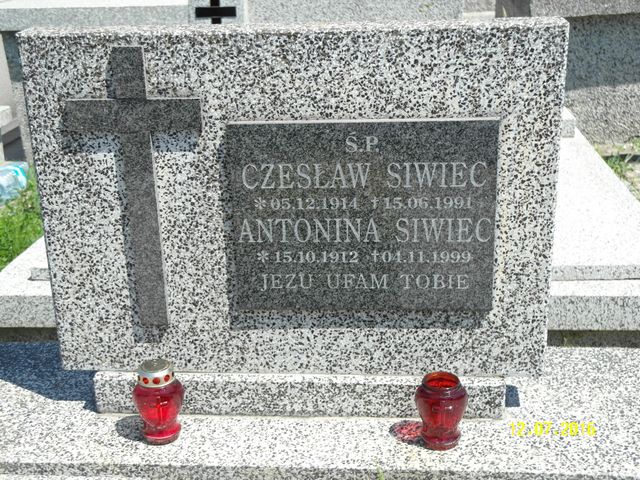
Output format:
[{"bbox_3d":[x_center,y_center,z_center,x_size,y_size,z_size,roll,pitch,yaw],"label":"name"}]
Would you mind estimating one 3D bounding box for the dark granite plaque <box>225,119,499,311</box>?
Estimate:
[{"bbox_3d":[0.067,-0.034,1.389,0.400,0.299,0.020,0,20,5],"label":"dark granite plaque"}]

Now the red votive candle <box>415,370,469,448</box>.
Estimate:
[{"bbox_3d":[0.185,0.262,1.385,0.080,0.104,0.080,0,20,5],"label":"red votive candle"}]

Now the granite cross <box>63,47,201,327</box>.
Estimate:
[{"bbox_3d":[-0.273,-0.073,1.403,0.205,0.446,0.020,0,20,5],"label":"granite cross"}]

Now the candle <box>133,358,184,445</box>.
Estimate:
[{"bbox_3d":[-0.253,0.255,1.431,0.080,0.125,0.080,0,20,5],"label":"candle"}]

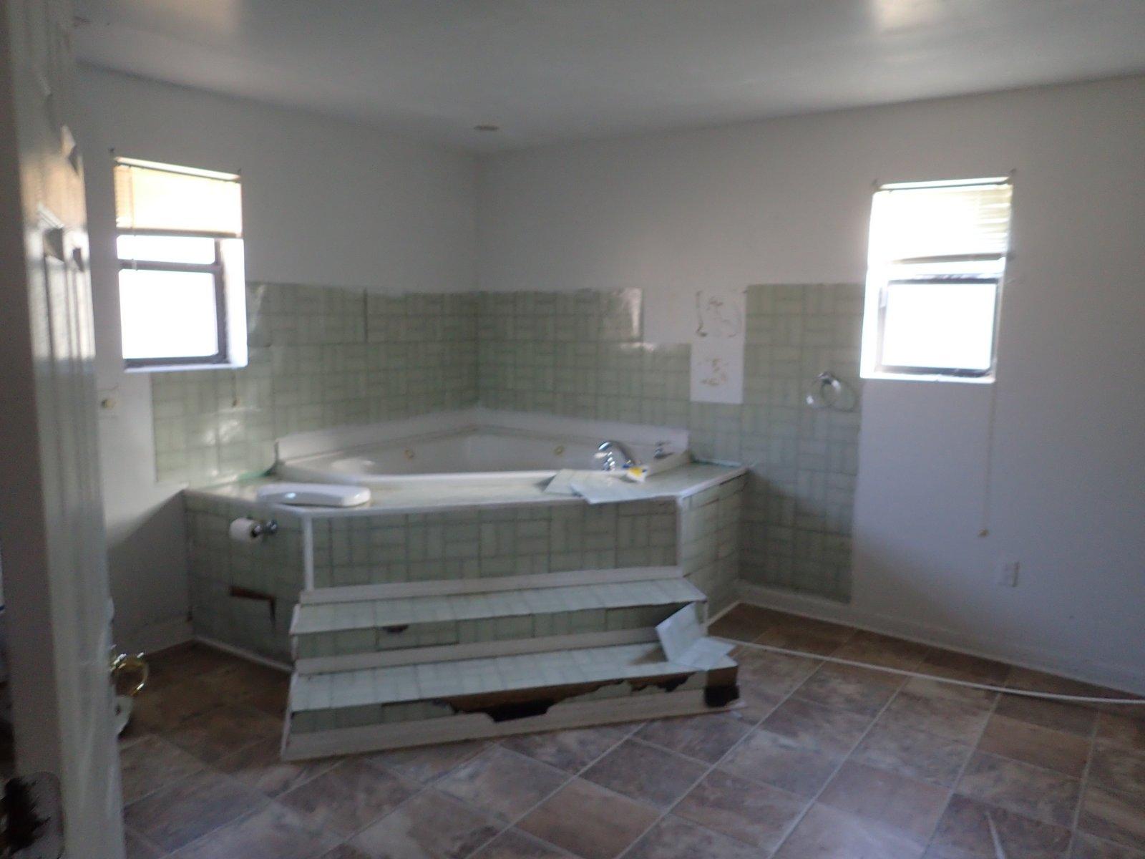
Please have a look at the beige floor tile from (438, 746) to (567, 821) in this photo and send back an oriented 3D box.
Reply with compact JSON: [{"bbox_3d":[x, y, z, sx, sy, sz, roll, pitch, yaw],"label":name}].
[{"bbox_3d":[-0.220,1.138,2.648,0.328,0.010,0.328,7,10,35],"label":"beige floor tile"}]

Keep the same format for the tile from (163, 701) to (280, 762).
[{"bbox_3d":[-1.228,1.078,2.956,0.328,0.010,0.328,7,10,35],"label":"tile"}]

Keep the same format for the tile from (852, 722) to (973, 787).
[{"bbox_3d":[1.179,1.128,2.879,0.328,0.010,0.328,7,10,35],"label":"tile"}]

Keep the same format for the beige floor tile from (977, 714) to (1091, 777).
[{"bbox_3d":[1.645,1.125,2.956,0.328,0.010,0.328,7,10,35],"label":"beige floor tile"}]

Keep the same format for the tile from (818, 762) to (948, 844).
[{"bbox_3d":[0.955,1.137,2.555,0.315,0.010,0.315,7,10,36],"label":"tile"}]

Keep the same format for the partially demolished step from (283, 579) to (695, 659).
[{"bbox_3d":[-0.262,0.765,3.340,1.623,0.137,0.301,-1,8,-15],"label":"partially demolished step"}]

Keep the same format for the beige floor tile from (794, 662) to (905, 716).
[{"bbox_3d":[1.083,1.036,3.263,0.315,0.010,0.315,7,10,36],"label":"beige floor tile"}]

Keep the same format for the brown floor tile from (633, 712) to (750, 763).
[{"bbox_3d":[0.434,1.076,2.938,0.315,0.010,0.315,7,10,36],"label":"brown floor tile"}]

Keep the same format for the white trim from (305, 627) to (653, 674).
[{"bbox_3d":[-0.236,0.854,3.208,1.587,0.060,0.020,-1,8,-15],"label":"white trim"}]

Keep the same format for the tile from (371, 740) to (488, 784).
[{"bbox_3d":[-0.491,1.106,2.841,0.328,0.010,0.328,7,10,35],"label":"tile"}]

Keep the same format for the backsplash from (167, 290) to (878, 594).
[{"bbox_3d":[-0.238,0.081,3.730,2.365,1.510,2.077,7,10,35],"label":"backsplash"}]

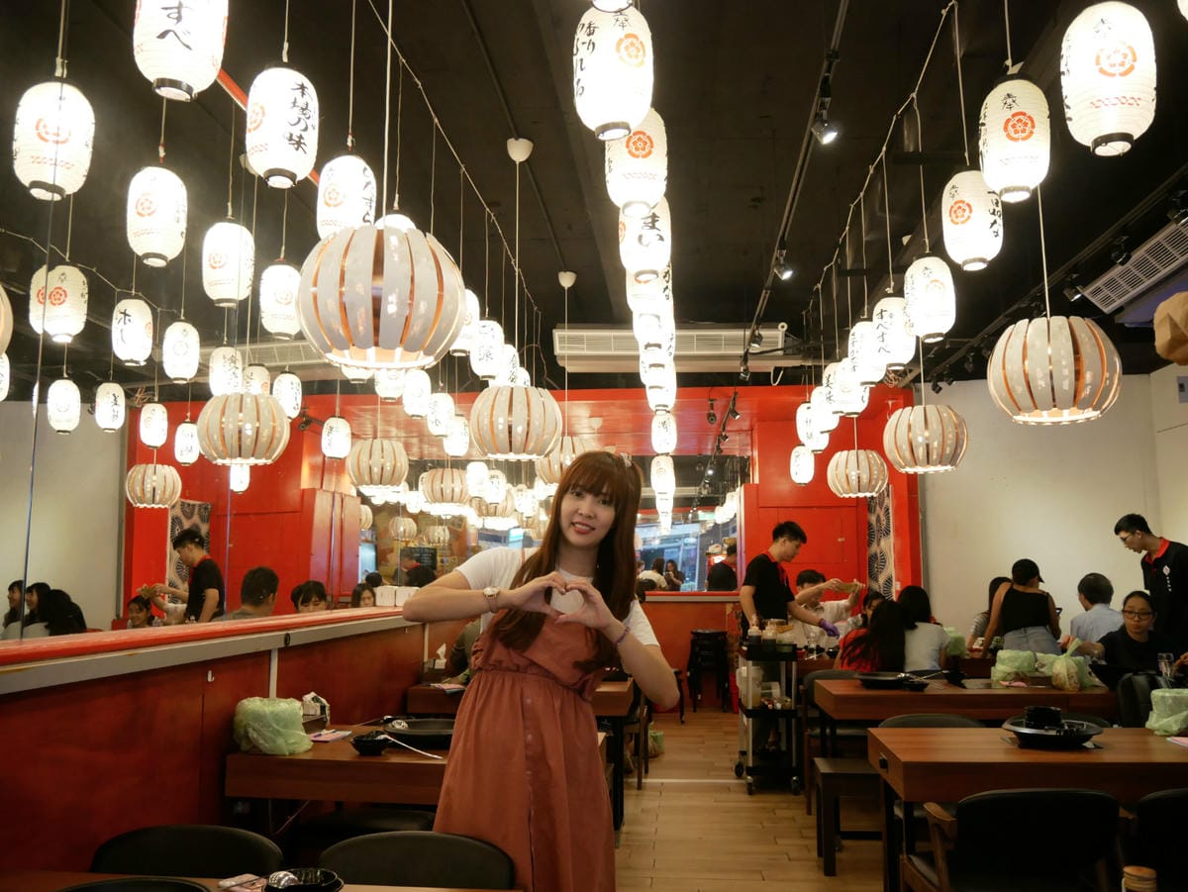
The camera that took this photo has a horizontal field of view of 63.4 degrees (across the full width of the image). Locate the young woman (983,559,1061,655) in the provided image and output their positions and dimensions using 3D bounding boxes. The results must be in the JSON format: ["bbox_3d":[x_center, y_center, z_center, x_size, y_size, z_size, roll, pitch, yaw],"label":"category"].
[{"bbox_3d":[3.176,1.572,7.000,0.550,1.460,0.550,-2,-9,13],"label":"young woman"}]

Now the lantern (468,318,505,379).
[{"bbox_3d":[-0.676,-0.617,6.107,0.220,0.400,0.220,-1,-8,5],"label":"lantern"}]

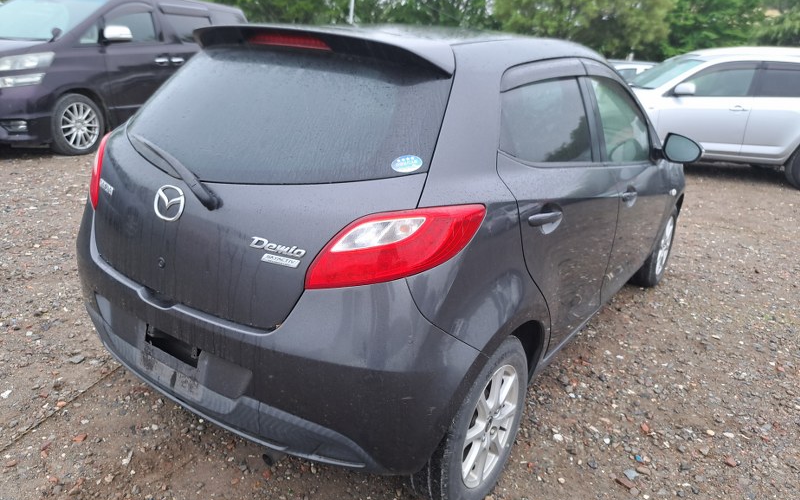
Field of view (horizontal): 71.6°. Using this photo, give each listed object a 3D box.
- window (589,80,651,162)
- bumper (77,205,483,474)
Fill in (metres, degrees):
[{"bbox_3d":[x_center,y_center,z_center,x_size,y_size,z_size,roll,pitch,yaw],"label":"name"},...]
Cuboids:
[{"bbox_3d":[1.054,-0.591,2.613,0.060,0.420,0.920,-4,12,37],"label":"window"},{"bbox_3d":[-0.574,0.203,1.779,1.670,0.610,0.450,16,23,32],"label":"bumper"}]

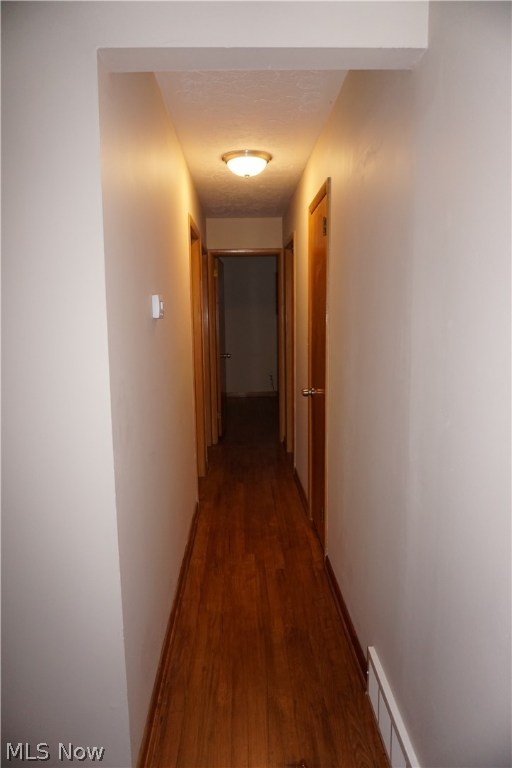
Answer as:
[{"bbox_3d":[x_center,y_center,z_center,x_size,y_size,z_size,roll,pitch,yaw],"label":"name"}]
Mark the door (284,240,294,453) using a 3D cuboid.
[{"bbox_3d":[0.351,-0.257,4.811,0.050,2.030,0.700,-1,8,-2],"label":"door"}]

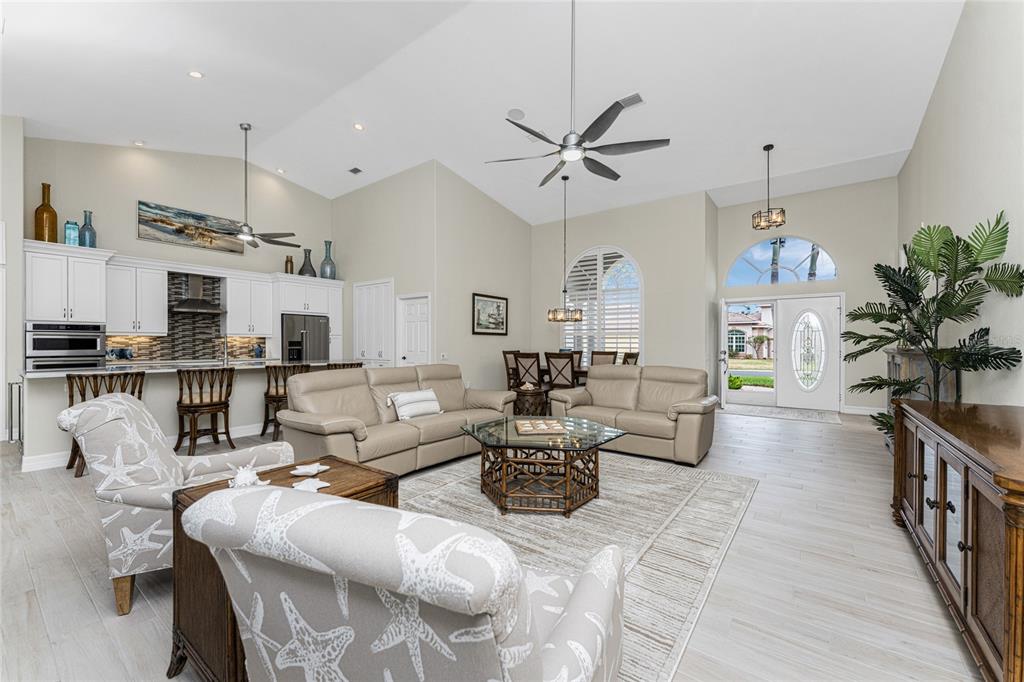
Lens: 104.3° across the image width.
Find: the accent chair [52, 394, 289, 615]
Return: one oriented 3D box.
[{"bbox_3d":[-1.750,0.785,2.265,0.940,0.960,0.770,0,0,-30],"label":"accent chair"}]

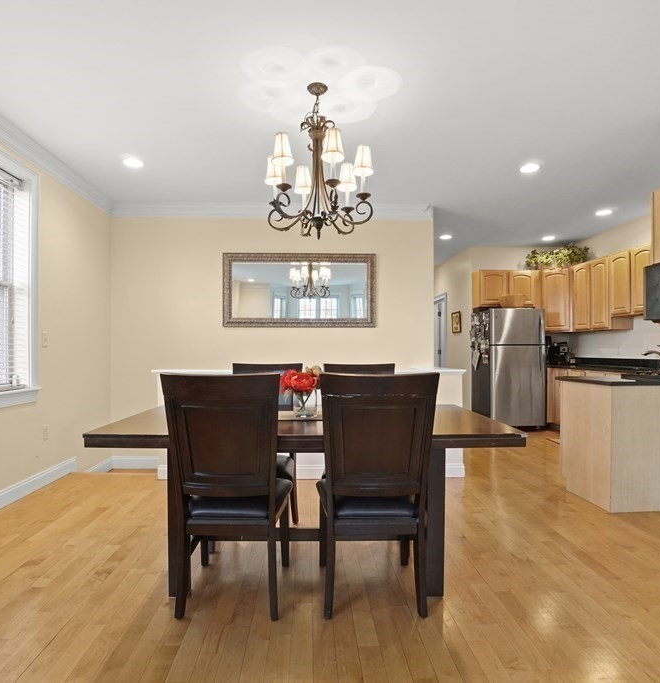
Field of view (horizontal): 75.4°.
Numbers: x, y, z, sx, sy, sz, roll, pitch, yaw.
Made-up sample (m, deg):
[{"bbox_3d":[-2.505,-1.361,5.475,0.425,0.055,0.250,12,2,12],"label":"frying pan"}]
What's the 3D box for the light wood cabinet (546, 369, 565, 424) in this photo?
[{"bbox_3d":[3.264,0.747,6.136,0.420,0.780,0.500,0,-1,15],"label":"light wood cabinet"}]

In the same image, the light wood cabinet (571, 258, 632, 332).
[{"bbox_3d":[3.685,-0.604,5.788,0.320,0.920,0.760,0,-1,-3],"label":"light wood cabinet"}]

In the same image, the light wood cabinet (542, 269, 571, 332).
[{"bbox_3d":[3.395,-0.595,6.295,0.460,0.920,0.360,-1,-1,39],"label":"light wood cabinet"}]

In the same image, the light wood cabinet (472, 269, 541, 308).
[{"bbox_3d":[2.690,-0.780,6.540,0.915,0.550,0.320,0,-1,-3],"label":"light wood cabinet"}]

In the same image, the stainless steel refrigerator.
[{"bbox_3d":[2.555,0.394,6.181,0.765,1.685,0.730,0,-1,-3],"label":"stainless steel refrigerator"}]

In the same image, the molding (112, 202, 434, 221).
[{"bbox_3d":[-0.621,-1.470,4.877,3.700,0.130,0.100,0,-1,-3],"label":"molding"}]

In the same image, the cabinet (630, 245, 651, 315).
[{"bbox_3d":[3.651,-0.690,4.799,0.320,0.760,0.310,0,-1,-3],"label":"cabinet"}]

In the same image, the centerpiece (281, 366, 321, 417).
[{"bbox_3d":[-0.185,0.280,2.429,0.220,0.290,0.200,0,-1,-3],"label":"centerpiece"}]

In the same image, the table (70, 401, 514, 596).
[{"bbox_3d":[-0.110,0.799,2.350,1.950,0.763,0.950,0,-1,-2],"label":"table"}]

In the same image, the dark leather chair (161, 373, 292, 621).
[{"bbox_3d":[-0.440,0.660,1.995,0.490,1.030,0.590,0,-1,0],"label":"dark leather chair"}]

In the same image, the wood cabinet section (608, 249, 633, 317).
[{"bbox_3d":[3.778,-0.708,5.333,0.320,0.775,0.380,0,-1,-2],"label":"wood cabinet section"}]

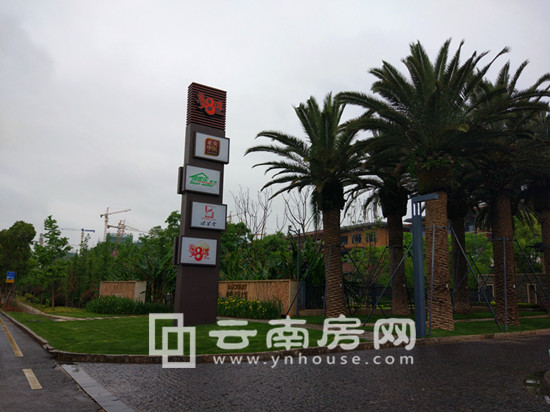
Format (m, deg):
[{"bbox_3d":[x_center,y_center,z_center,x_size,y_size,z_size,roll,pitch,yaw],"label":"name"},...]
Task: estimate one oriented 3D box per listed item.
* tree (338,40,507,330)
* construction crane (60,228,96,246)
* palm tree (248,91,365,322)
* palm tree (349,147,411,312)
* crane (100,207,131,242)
[{"bbox_3d":[5.514,-0.907,16.323,6.000,10.500,5.800,0,-10,0],"label":"tree"},{"bbox_3d":[-191.007,47.495,415.684,40.500,55.653,3.000,6,-12,-29],"label":"construction crane"},{"bbox_3d":[1.675,-0.080,22.575,6.000,11.100,5.800,0,-10,0],"label":"palm tree"},{"bbox_3d":[5.677,0.197,21.044,6.200,9.700,6.200,0,-10,0],"label":"palm tree"},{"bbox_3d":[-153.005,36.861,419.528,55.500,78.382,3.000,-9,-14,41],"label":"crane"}]

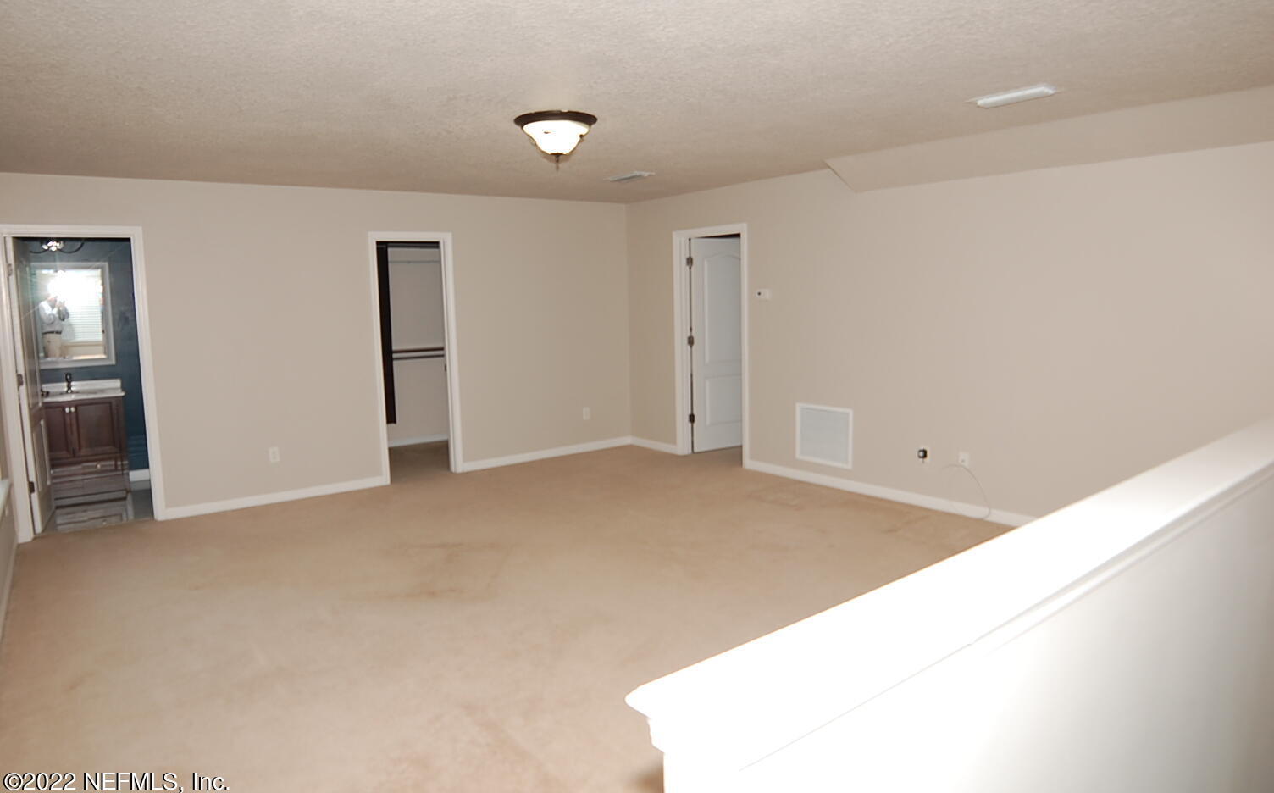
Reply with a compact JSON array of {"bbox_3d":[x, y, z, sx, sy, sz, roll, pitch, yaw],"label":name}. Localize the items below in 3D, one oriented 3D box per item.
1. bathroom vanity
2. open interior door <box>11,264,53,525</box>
[{"bbox_3d":[-4.739,0.362,6.230,0.770,0.950,0.480,-7,8,-36],"label":"bathroom vanity"},{"bbox_3d":[-4.313,-0.075,5.268,0.037,2.030,0.760,-6,8,-31],"label":"open interior door"}]

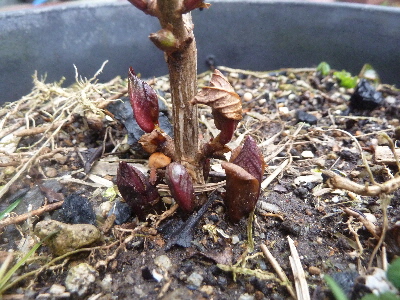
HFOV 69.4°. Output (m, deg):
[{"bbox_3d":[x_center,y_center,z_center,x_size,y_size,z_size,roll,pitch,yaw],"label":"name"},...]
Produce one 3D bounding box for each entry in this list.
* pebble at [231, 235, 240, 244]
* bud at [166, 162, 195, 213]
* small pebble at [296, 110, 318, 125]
[{"bbox_3d":[0.016,0.039,0.126,0.004,0.003,0.004,0,30,0],"label":"pebble"},{"bbox_3d":[-0.008,0.017,0.129,0.010,0.024,0.009,-18,21,10],"label":"bud"},{"bbox_3d":[0.084,-0.025,0.225,0.016,0.010,0.012,0,30,0],"label":"small pebble"}]

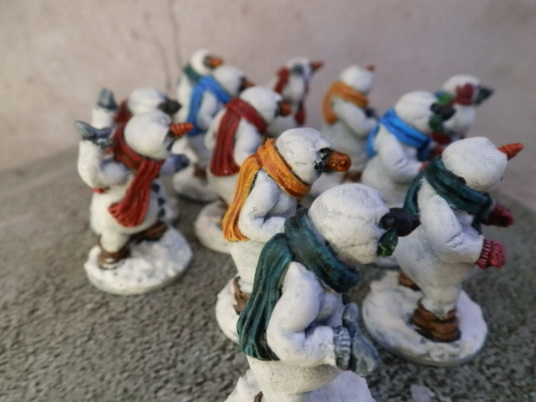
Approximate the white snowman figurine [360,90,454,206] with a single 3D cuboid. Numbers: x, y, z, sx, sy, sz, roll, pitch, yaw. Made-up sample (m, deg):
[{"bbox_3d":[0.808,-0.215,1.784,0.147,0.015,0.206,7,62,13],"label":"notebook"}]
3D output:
[{"bbox_3d":[0.034,-0.008,0.122,0.030,0.045,0.028,2,25,2],"label":"white snowman figurine"}]

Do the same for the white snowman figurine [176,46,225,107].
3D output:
[{"bbox_3d":[-0.037,-0.051,0.213,0.030,0.043,0.028,3,25,4],"label":"white snowman figurine"}]

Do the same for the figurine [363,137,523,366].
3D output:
[{"bbox_3d":[0.036,0.008,0.091,0.029,0.043,0.028,-3,26,-8],"label":"figurine"}]

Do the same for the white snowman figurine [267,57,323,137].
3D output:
[{"bbox_3d":[0.009,-0.044,0.201,0.030,0.042,0.028,1,25,0],"label":"white snowman figurine"}]

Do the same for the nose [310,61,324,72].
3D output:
[{"bbox_3d":[0.022,-0.060,0.194,0.006,0.003,0.003,-23,23,10],"label":"nose"}]

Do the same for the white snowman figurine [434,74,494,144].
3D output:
[{"bbox_3d":[0.061,-0.023,0.156,0.030,0.044,0.028,3,25,4],"label":"white snowman figurine"}]

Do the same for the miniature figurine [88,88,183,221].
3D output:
[{"bbox_3d":[-0.040,-0.012,0.130,0.032,0.043,0.029,3,25,5],"label":"miniature figurine"}]

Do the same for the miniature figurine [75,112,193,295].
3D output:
[{"bbox_3d":[-0.034,-0.002,0.110,0.032,0.043,0.029,6,26,11],"label":"miniature figurine"}]

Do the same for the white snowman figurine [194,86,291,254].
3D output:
[{"bbox_3d":[-0.007,-0.011,0.127,0.031,0.044,0.028,5,26,9],"label":"white snowman figurine"}]

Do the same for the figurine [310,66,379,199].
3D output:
[{"bbox_3d":[0.029,-0.029,0.166,0.030,0.045,0.028,-13,29,-27],"label":"figurine"}]

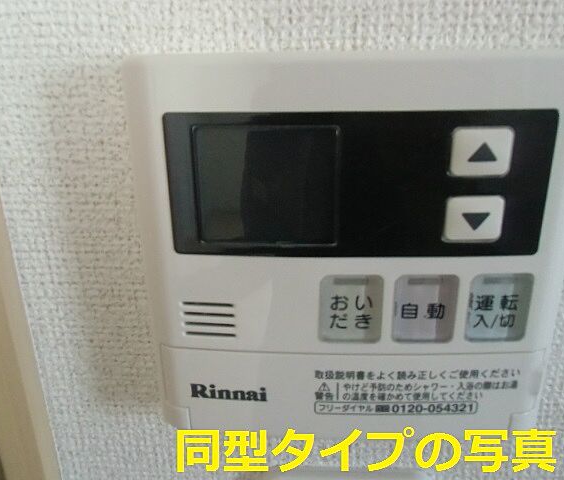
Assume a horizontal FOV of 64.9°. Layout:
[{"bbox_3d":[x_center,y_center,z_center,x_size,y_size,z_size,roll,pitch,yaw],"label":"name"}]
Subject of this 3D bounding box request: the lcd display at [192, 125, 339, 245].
[{"bbox_3d":[-0.004,-0.015,0.120,0.038,0.032,0.005,0,17,2],"label":"lcd display"}]

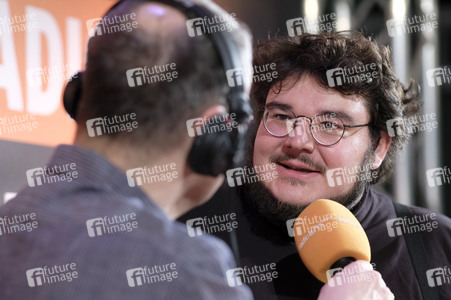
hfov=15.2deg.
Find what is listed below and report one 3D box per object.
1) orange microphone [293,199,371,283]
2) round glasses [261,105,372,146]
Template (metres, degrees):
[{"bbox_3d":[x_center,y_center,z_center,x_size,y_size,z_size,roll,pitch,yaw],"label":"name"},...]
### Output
[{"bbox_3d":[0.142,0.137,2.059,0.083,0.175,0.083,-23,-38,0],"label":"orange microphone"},{"bbox_3d":[0.131,-0.033,2.262,0.140,0.046,0.140,11,8,24],"label":"round glasses"}]

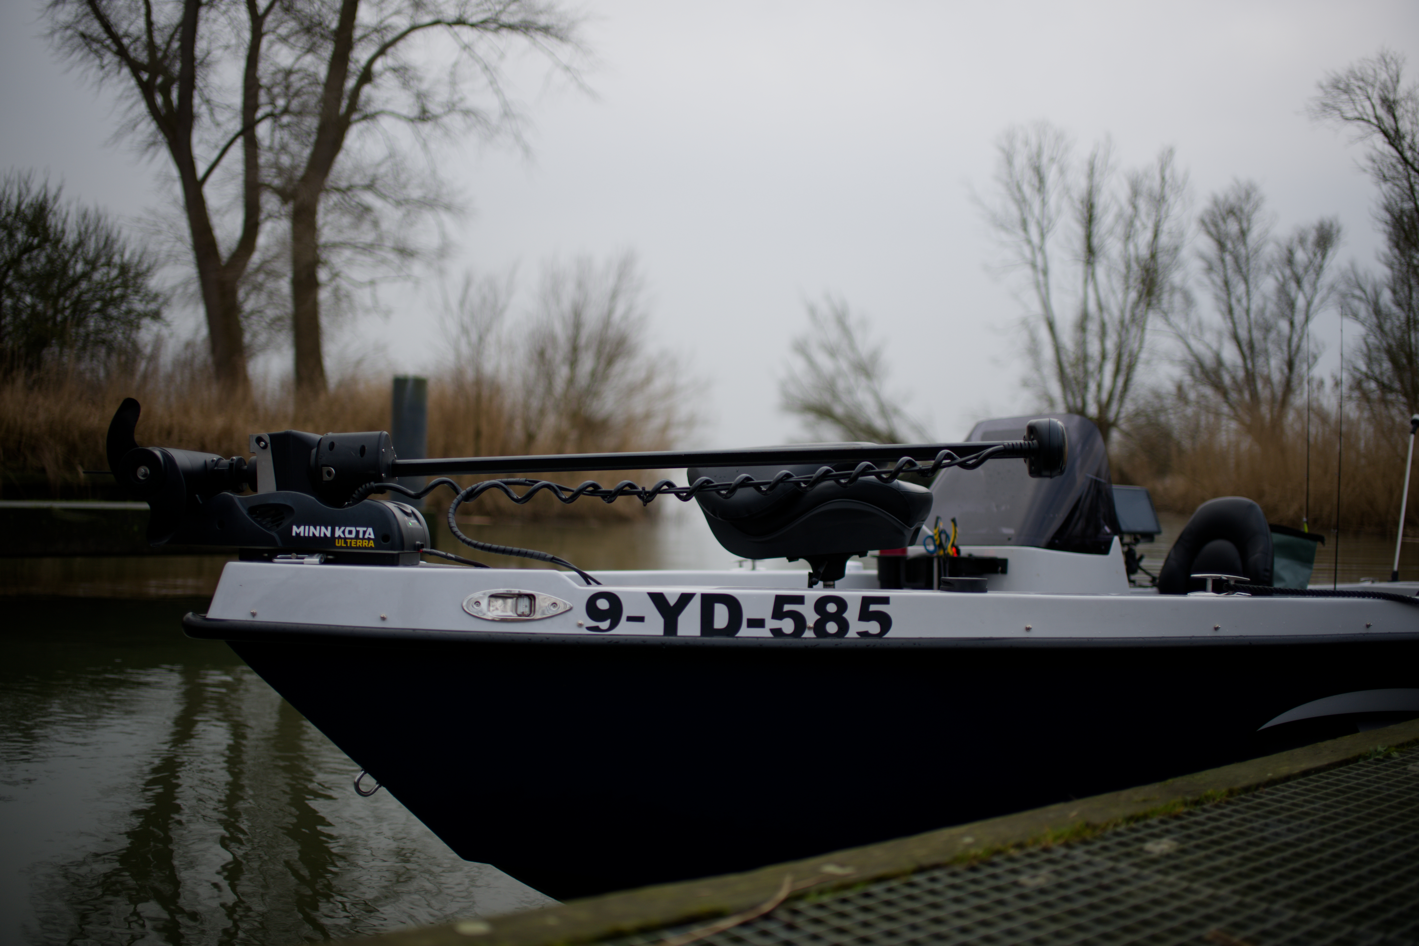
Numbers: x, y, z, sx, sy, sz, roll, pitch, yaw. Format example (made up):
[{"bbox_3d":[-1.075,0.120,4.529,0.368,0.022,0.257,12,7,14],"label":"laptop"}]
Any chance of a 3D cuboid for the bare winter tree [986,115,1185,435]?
[{"bbox_3d":[8.977,-3.973,33.000,4.637,8.821,4.637,0,0,0],"label":"bare winter tree"}]

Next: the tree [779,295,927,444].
[{"bbox_3d":[4.259,-2.392,40.000,4.252,5.570,4.252,0,0,0],"label":"tree"}]

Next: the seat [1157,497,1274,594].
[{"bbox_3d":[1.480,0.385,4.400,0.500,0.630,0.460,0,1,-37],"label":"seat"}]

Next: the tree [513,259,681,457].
[{"bbox_3d":[-2.363,-2.159,30.000,3.422,5.232,3.422,0,0,0],"label":"tree"}]

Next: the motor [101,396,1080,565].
[{"bbox_3d":[-0.220,0.025,2.670,1.850,0.320,0.380,0,0,-2],"label":"motor"}]

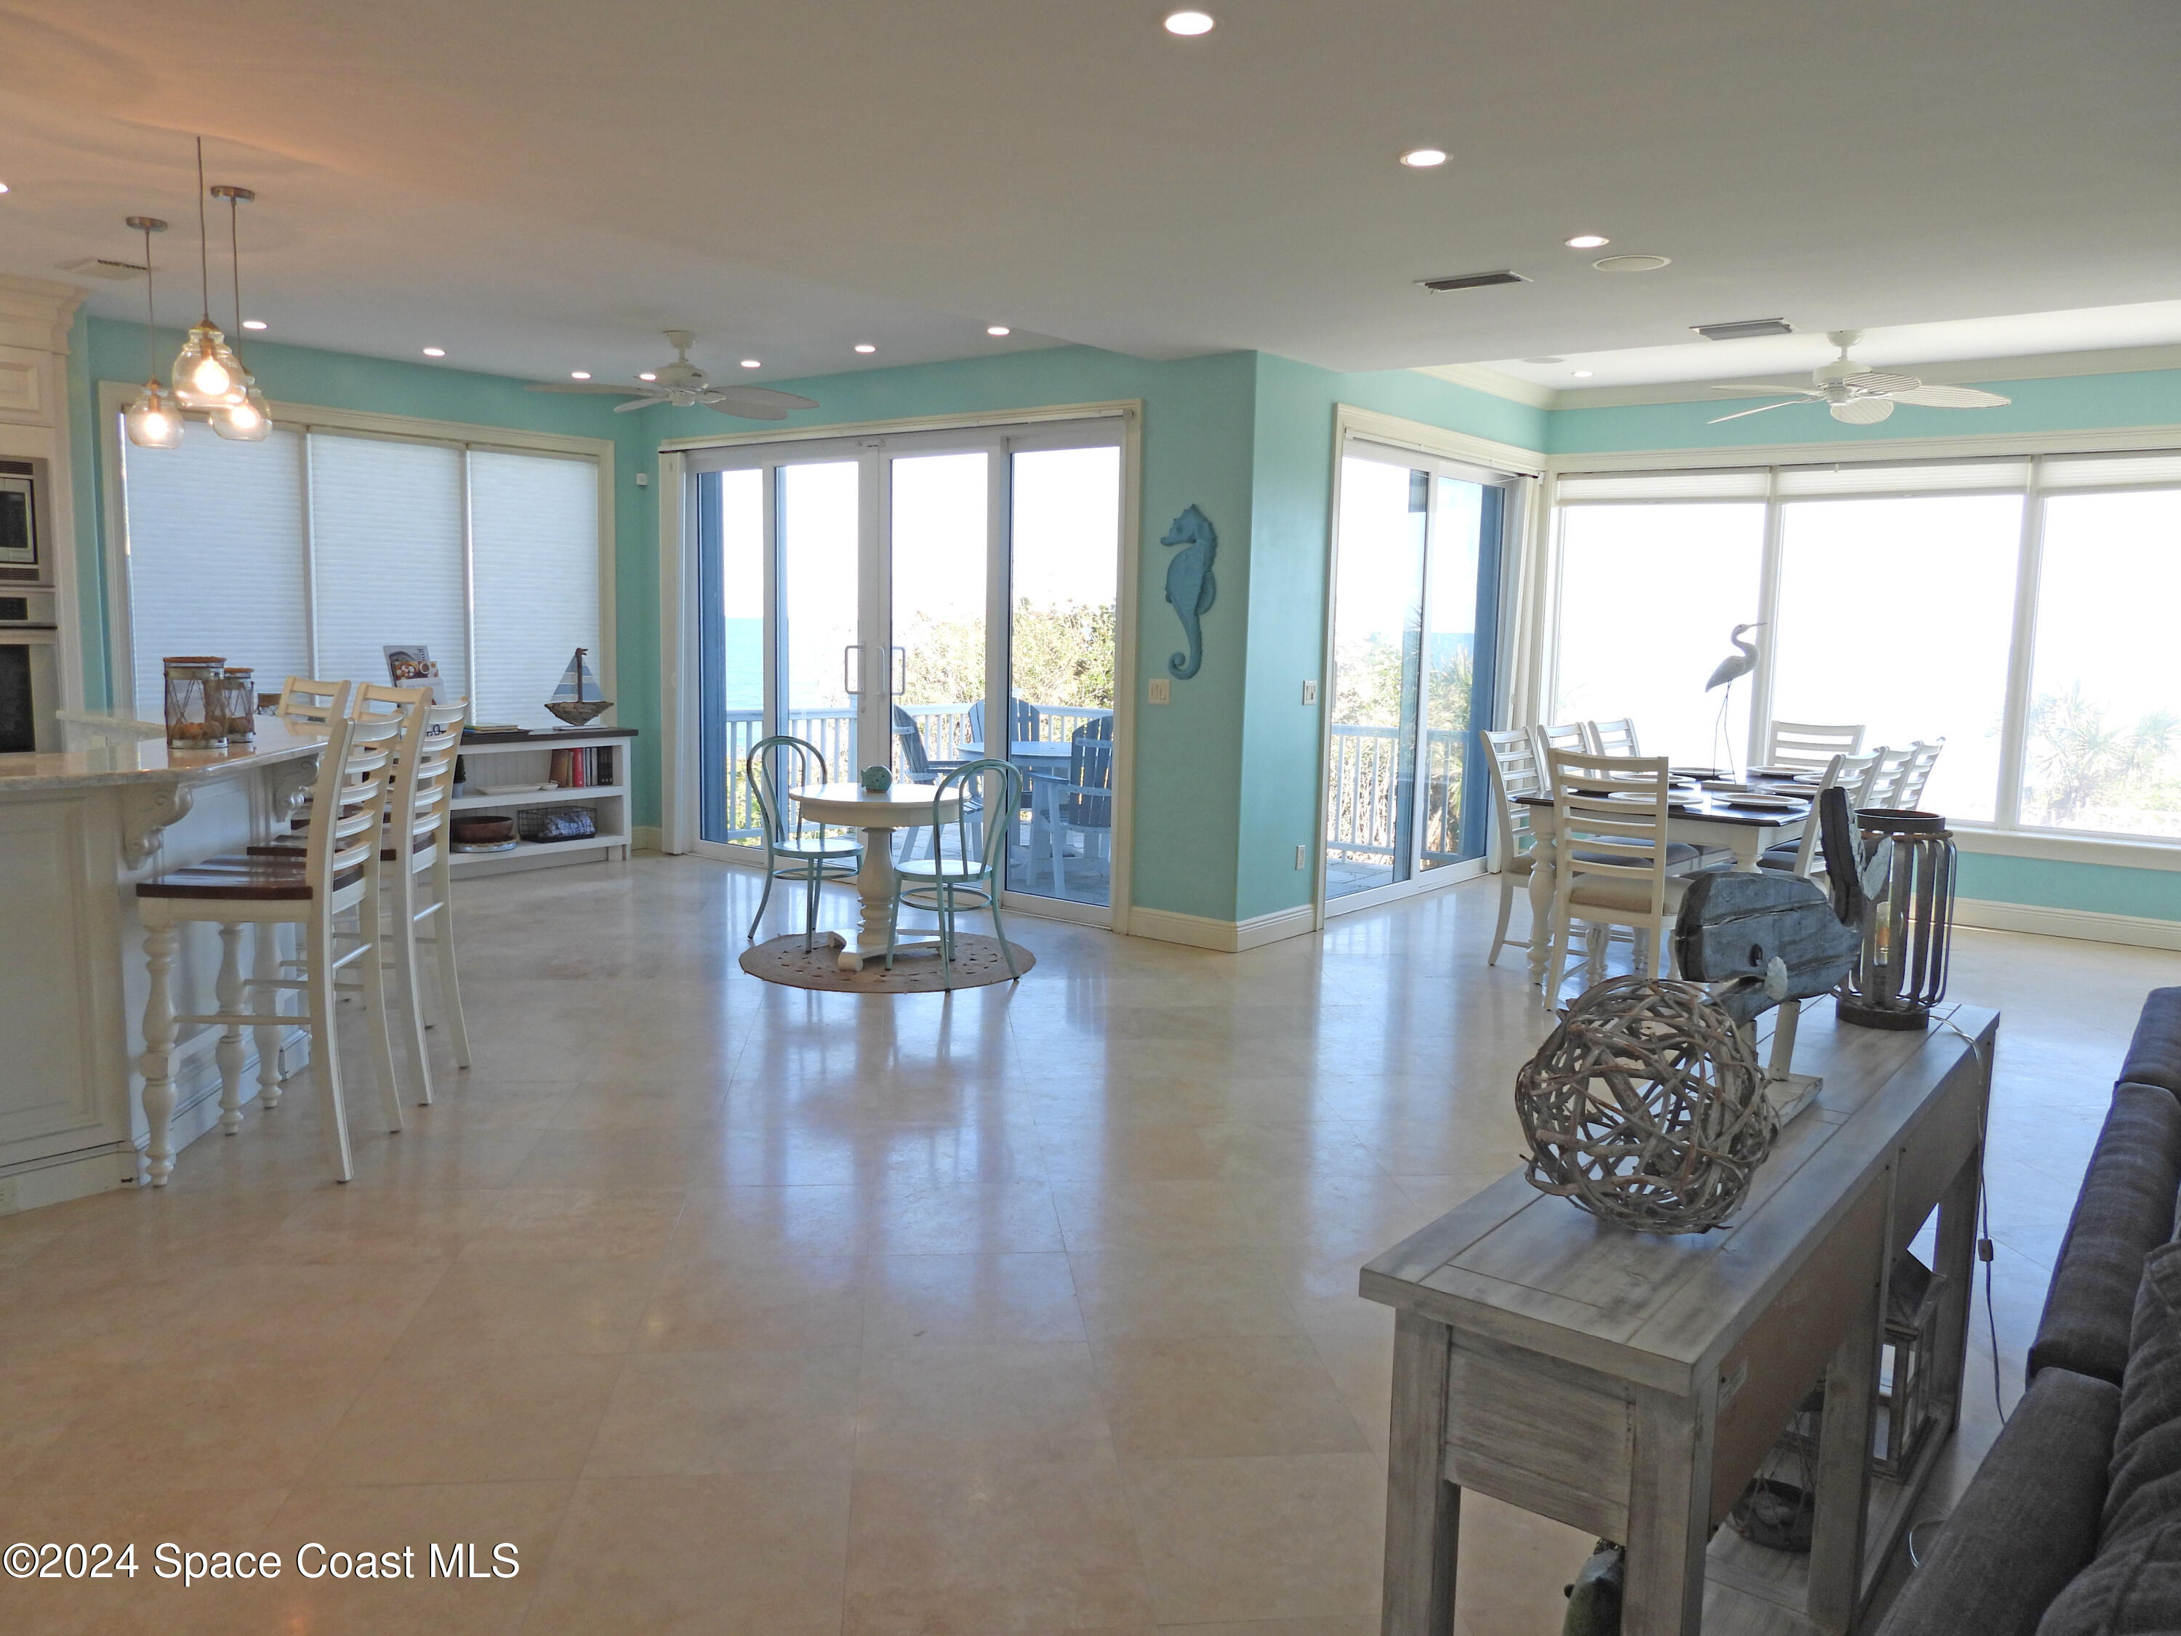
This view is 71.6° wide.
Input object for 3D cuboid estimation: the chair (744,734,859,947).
[{"bbox_3d":[-1.288,0.121,6.923,0.500,0.910,0.420,8,10,42],"label":"chair"}]

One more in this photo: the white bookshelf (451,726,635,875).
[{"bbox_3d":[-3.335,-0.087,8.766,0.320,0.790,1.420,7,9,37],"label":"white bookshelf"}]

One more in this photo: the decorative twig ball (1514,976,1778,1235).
[{"bbox_3d":[0.654,0.338,1.778,0.290,0.290,0.290,1,7,0],"label":"decorative twig ball"}]

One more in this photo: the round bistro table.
[{"bbox_3d":[-0.918,0.266,6.457,0.720,0.755,0.720,1,7,0],"label":"round bistro table"}]

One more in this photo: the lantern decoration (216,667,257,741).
[{"bbox_3d":[-2.659,-0.349,4.667,0.155,0.225,0.155,7,9,37],"label":"lantern decoration"}]

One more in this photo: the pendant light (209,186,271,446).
[{"bbox_3d":[-2.477,-1.458,4.398,0.179,0.690,0.179,-3,8,-30],"label":"pendant light"}]

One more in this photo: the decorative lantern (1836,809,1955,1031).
[{"bbox_3d":[1.441,0.179,2.716,0.222,0.376,0.222,7,9,38],"label":"decorative lantern"}]

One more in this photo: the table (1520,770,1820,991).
[{"bbox_3d":[2.838,0.262,6.902,1.060,0.760,2.150,7,9,38],"label":"table"}]

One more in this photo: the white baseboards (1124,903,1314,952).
[{"bbox_3d":[0.657,0.493,7.367,0.620,0.140,0.690,7,9,37],"label":"white baseboards"}]

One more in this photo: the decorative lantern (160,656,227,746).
[{"bbox_3d":[-2.533,-0.324,4.292,0.177,0.245,0.177,-3,8,-30],"label":"decorative lantern"}]

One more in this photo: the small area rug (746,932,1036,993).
[{"bbox_3d":[-0.890,0.622,6.592,1.220,0.016,1.220,1,7,0],"label":"small area rug"}]

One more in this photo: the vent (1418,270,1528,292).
[{"bbox_3d":[1.330,-1.850,5.236,0.350,0.030,0.200,7,9,37],"label":"vent"}]

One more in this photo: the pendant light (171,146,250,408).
[{"bbox_3d":[-2.207,-1.361,3.774,0.182,0.644,0.182,-3,8,-30],"label":"pendant light"}]

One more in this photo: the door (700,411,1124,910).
[{"bbox_3d":[-1.142,-0.826,8.195,3.214,2.410,0.130,7,9,37],"label":"door"}]

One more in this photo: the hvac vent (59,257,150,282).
[{"bbox_3d":[-3.887,-2.159,5.964,0.350,0.030,0.210,7,9,37],"label":"hvac vent"}]

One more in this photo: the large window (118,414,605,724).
[{"bbox_3d":[-3.773,-1.230,8.241,0.100,1.680,2.660,7,9,37],"label":"large window"}]

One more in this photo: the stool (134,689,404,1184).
[{"bbox_3d":[-2.117,0.320,3.962,0.535,1.187,0.455,0,7,-7],"label":"stool"}]

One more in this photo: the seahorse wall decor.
[{"bbox_3d":[0.441,-1.018,6.841,0.312,0.778,0.045,7,9,38],"label":"seahorse wall decor"}]

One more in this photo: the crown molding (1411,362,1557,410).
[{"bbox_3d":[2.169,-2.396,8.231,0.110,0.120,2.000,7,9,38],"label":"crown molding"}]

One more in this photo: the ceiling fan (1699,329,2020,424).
[{"bbox_3d":[3.357,-2.007,6.743,1.420,0.335,1.420,7,9,37],"label":"ceiling fan"}]

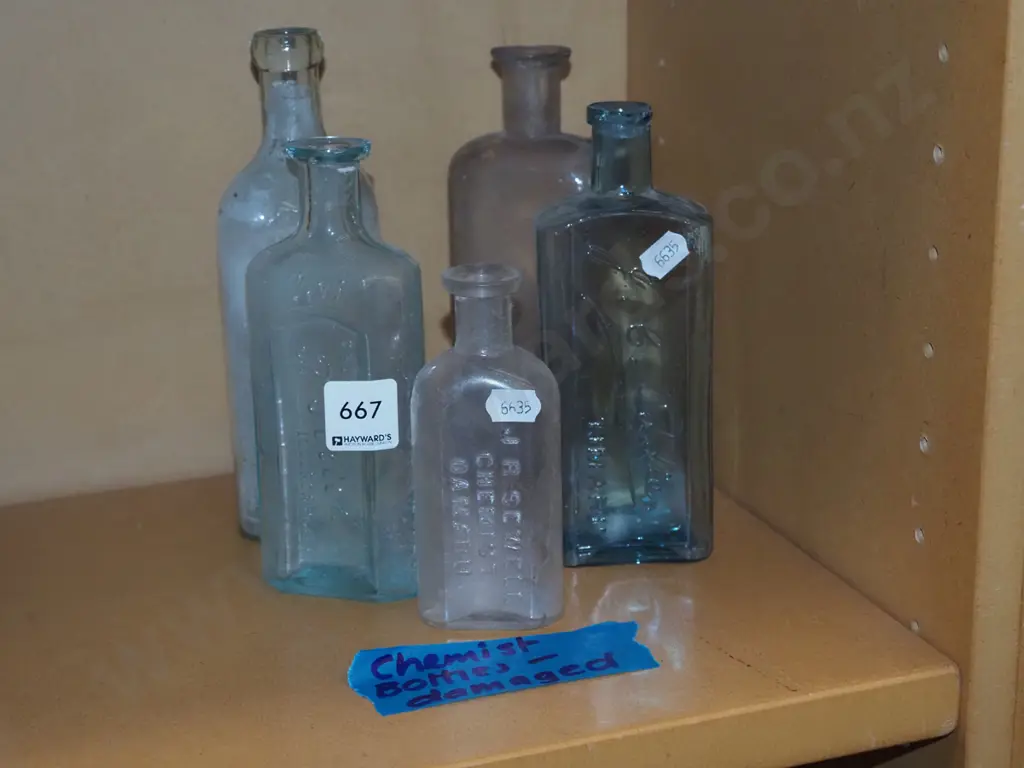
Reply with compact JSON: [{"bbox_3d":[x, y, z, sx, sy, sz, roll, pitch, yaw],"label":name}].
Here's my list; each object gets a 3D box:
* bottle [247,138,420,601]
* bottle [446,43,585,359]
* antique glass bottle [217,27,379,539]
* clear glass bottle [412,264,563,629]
[{"bbox_3d":[-0.063,-0.004,0.677,0.060,0.164,0.037,4,18,15],"label":"bottle"},{"bbox_3d":[0.009,-0.046,0.766,0.065,0.177,0.037,-1,17,0],"label":"bottle"},{"bbox_3d":[-0.081,-0.038,0.734,0.066,0.195,0.044,-9,19,-25],"label":"antique glass bottle"},{"bbox_3d":[-0.009,0.021,0.643,0.049,0.121,0.031,-1,17,0],"label":"clear glass bottle"}]

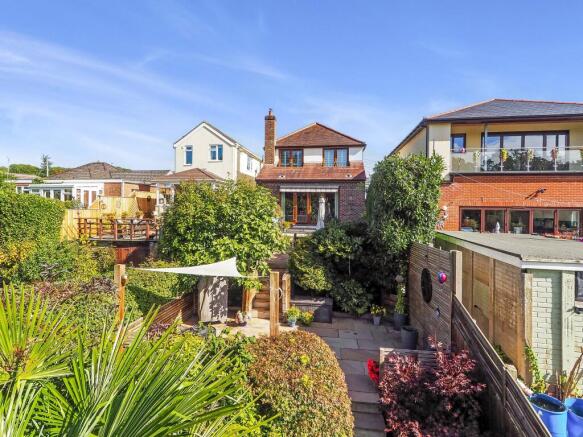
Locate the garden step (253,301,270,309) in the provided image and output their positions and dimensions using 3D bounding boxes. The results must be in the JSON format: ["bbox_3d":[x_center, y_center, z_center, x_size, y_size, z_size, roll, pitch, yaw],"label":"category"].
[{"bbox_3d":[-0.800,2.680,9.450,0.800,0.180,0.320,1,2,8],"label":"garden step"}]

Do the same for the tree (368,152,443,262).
[{"bbox_3d":[4.200,-0.250,11.200,2.850,4.300,2.700,0,1,0],"label":"tree"}]

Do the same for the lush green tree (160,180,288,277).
[{"bbox_3d":[-2.320,0.500,10.500,4.400,3.600,3.900,0,0,6],"label":"lush green tree"}]

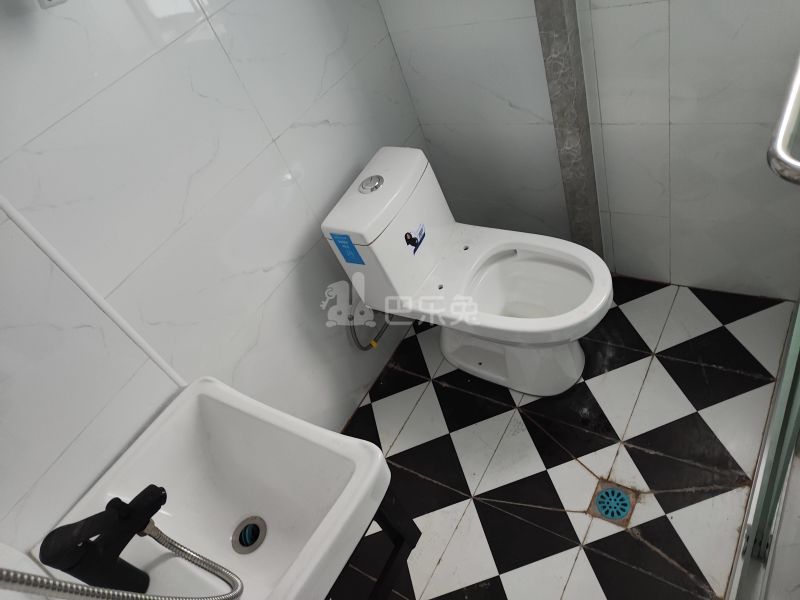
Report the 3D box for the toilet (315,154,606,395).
[{"bbox_3d":[0.239,-0.044,1.576,0.720,0.648,0.378,13,54,35],"label":"toilet"}]

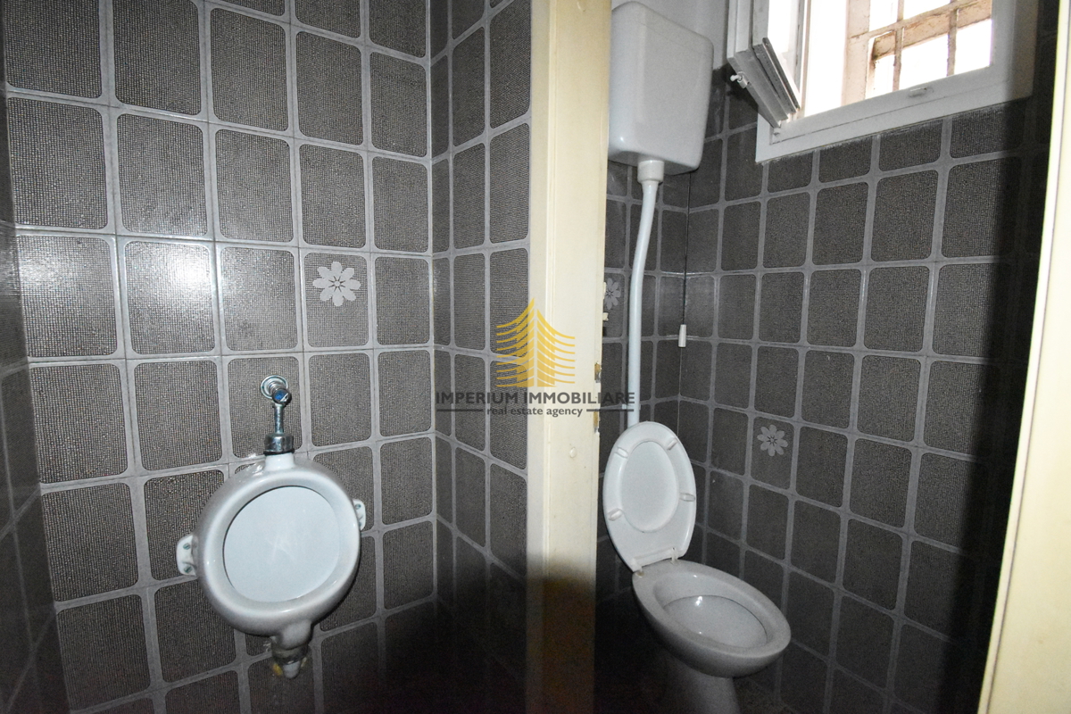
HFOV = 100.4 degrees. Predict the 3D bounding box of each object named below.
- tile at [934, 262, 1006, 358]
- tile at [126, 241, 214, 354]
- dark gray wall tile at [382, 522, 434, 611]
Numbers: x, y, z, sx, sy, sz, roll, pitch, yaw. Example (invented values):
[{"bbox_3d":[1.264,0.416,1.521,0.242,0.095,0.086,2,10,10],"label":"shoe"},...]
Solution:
[{"bbox_3d":[0.939,-0.101,0.969,0.010,0.199,0.113,-3,7,-33],"label":"tile"},{"bbox_3d":[-0.702,-0.113,0.866,0.127,0.212,0.010,-3,7,-32],"label":"tile"},{"bbox_3d":[-0.333,0.546,1.170,0.133,0.212,0.010,-3,7,-32],"label":"dark gray wall tile"}]

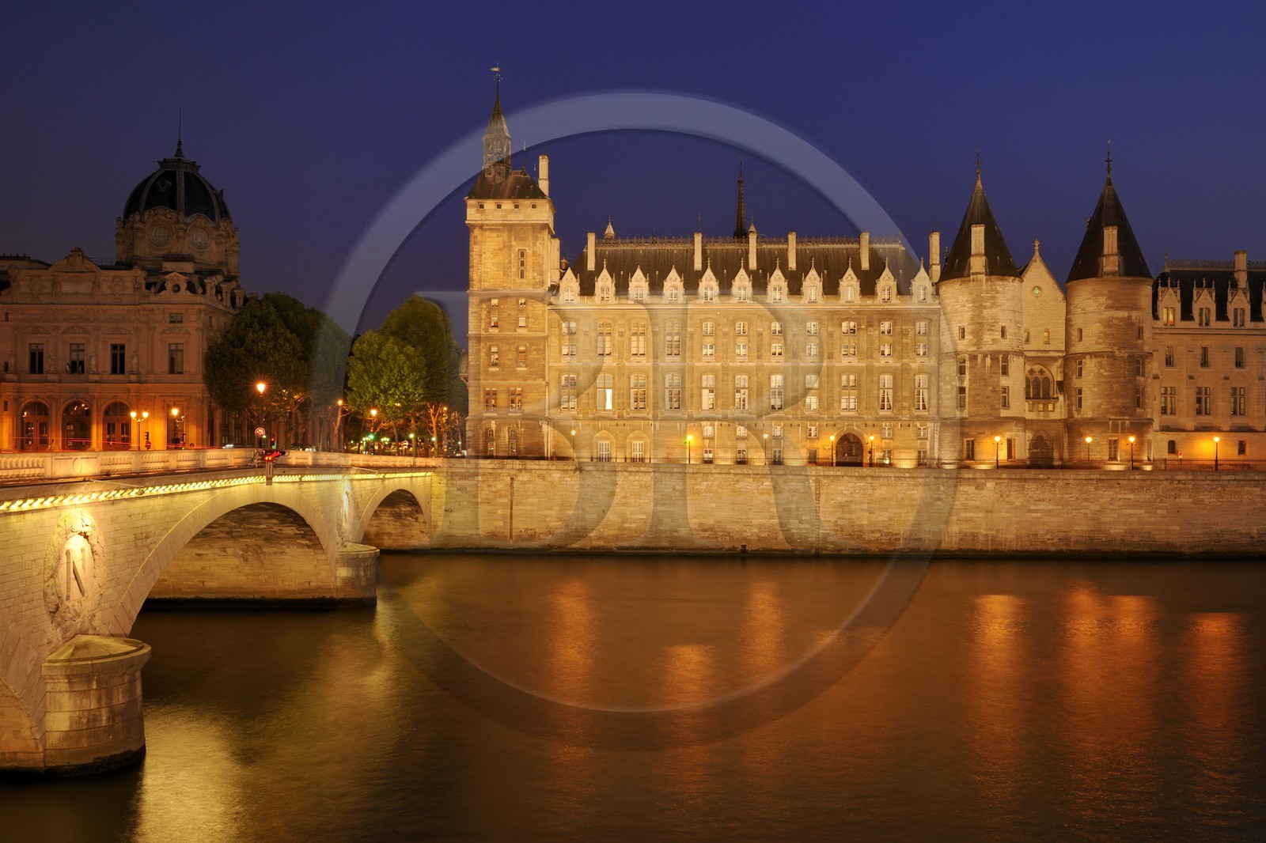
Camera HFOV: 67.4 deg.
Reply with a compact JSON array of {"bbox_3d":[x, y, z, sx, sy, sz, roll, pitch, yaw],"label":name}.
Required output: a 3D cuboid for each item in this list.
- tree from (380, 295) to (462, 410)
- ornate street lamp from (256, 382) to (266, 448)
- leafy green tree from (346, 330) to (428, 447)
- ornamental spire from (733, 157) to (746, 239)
[{"bbox_3d":[-29.200,-6.000,131.000,11.300,22.500,11.000,0,-1,0],"label":"tree"},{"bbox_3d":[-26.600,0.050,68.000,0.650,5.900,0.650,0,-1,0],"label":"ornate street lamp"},{"bbox_3d":[-30.800,-3.100,119.000,10.300,16.800,10.000,0,-1,0],"label":"leafy green tree"},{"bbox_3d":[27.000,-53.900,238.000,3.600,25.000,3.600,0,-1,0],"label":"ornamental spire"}]

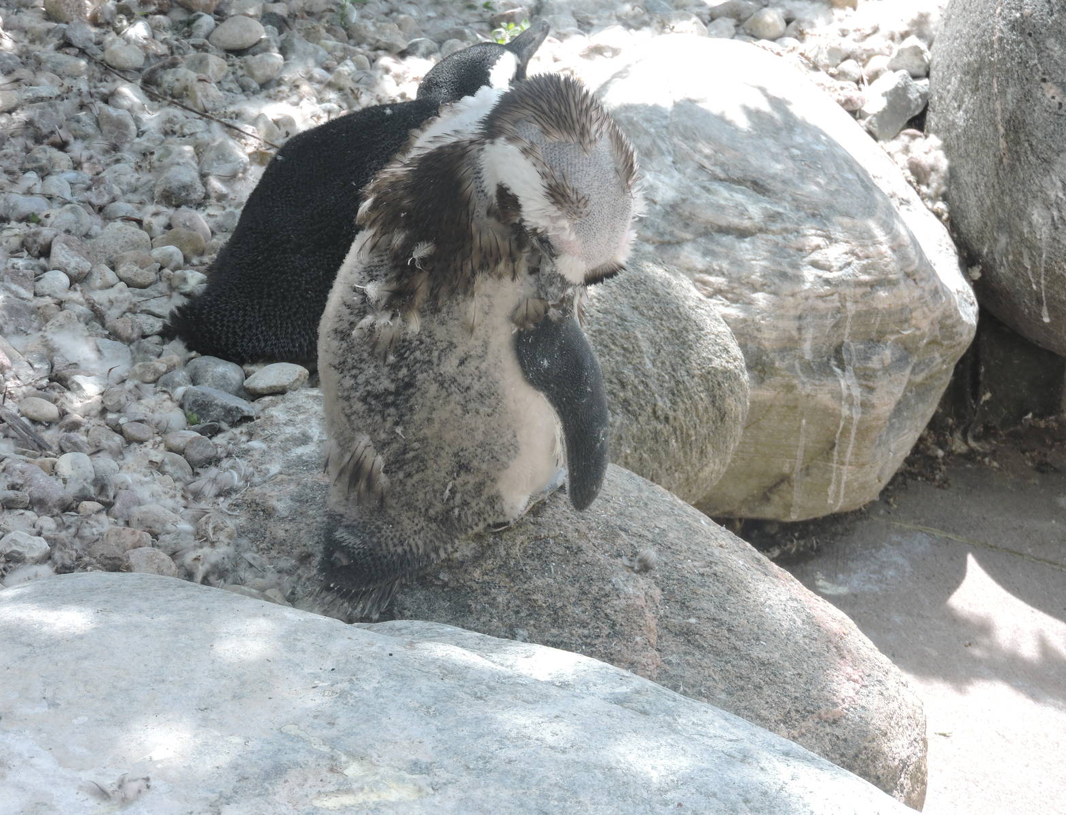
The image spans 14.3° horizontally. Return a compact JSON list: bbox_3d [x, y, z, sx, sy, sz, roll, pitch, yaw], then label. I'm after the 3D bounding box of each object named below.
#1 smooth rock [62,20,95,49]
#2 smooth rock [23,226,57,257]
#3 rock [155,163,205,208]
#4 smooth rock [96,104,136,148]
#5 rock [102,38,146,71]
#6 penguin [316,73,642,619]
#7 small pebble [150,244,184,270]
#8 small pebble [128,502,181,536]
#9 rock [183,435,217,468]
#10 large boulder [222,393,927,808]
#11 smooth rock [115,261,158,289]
[{"bbox_3d":[-0.517,-0.426,4.827,0.038,0.032,0.036,0,28,0],"label":"smooth rock"},{"bbox_3d":[-0.506,-0.169,4.343,0.035,0.032,0.033,0,28,0],"label":"smooth rock"},{"bbox_3d":[-0.356,-0.222,4.269,0.051,0.044,0.041,0,30,0],"label":"rock"},{"bbox_3d":[-0.452,-0.306,4.601,0.044,0.043,0.051,0,28,0],"label":"smooth rock"},{"bbox_3d":[-0.439,-0.380,4.556,0.048,0.035,0.039,0,29,0],"label":"rock"},{"bbox_3d":[-0.044,-0.051,3.550,0.285,0.420,0.225,-24,37,-37],"label":"penguin"},{"bbox_3d":[-0.373,-0.153,4.313,0.035,0.024,0.029,0,28,0],"label":"small pebble"},{"bbox_3d":[-0.331,0.098,3.695,0.047,0.025,0.038,0,29,0],"label":"small pebble"},{"bbox_3d":[-0.298,0.040,3.799,0.030,0.029,0.030,0,29,0],"label":"rock"},{"bbox_3d":[0.039,0.217,3.830,0.630,0.350,0.520,0,28,0],"label":"large boulder"},{"bbox_3d":[-0.385,-0.130,4.109,0.043,0.028,0.034,0,30,0],"label":"smooth rock"}]

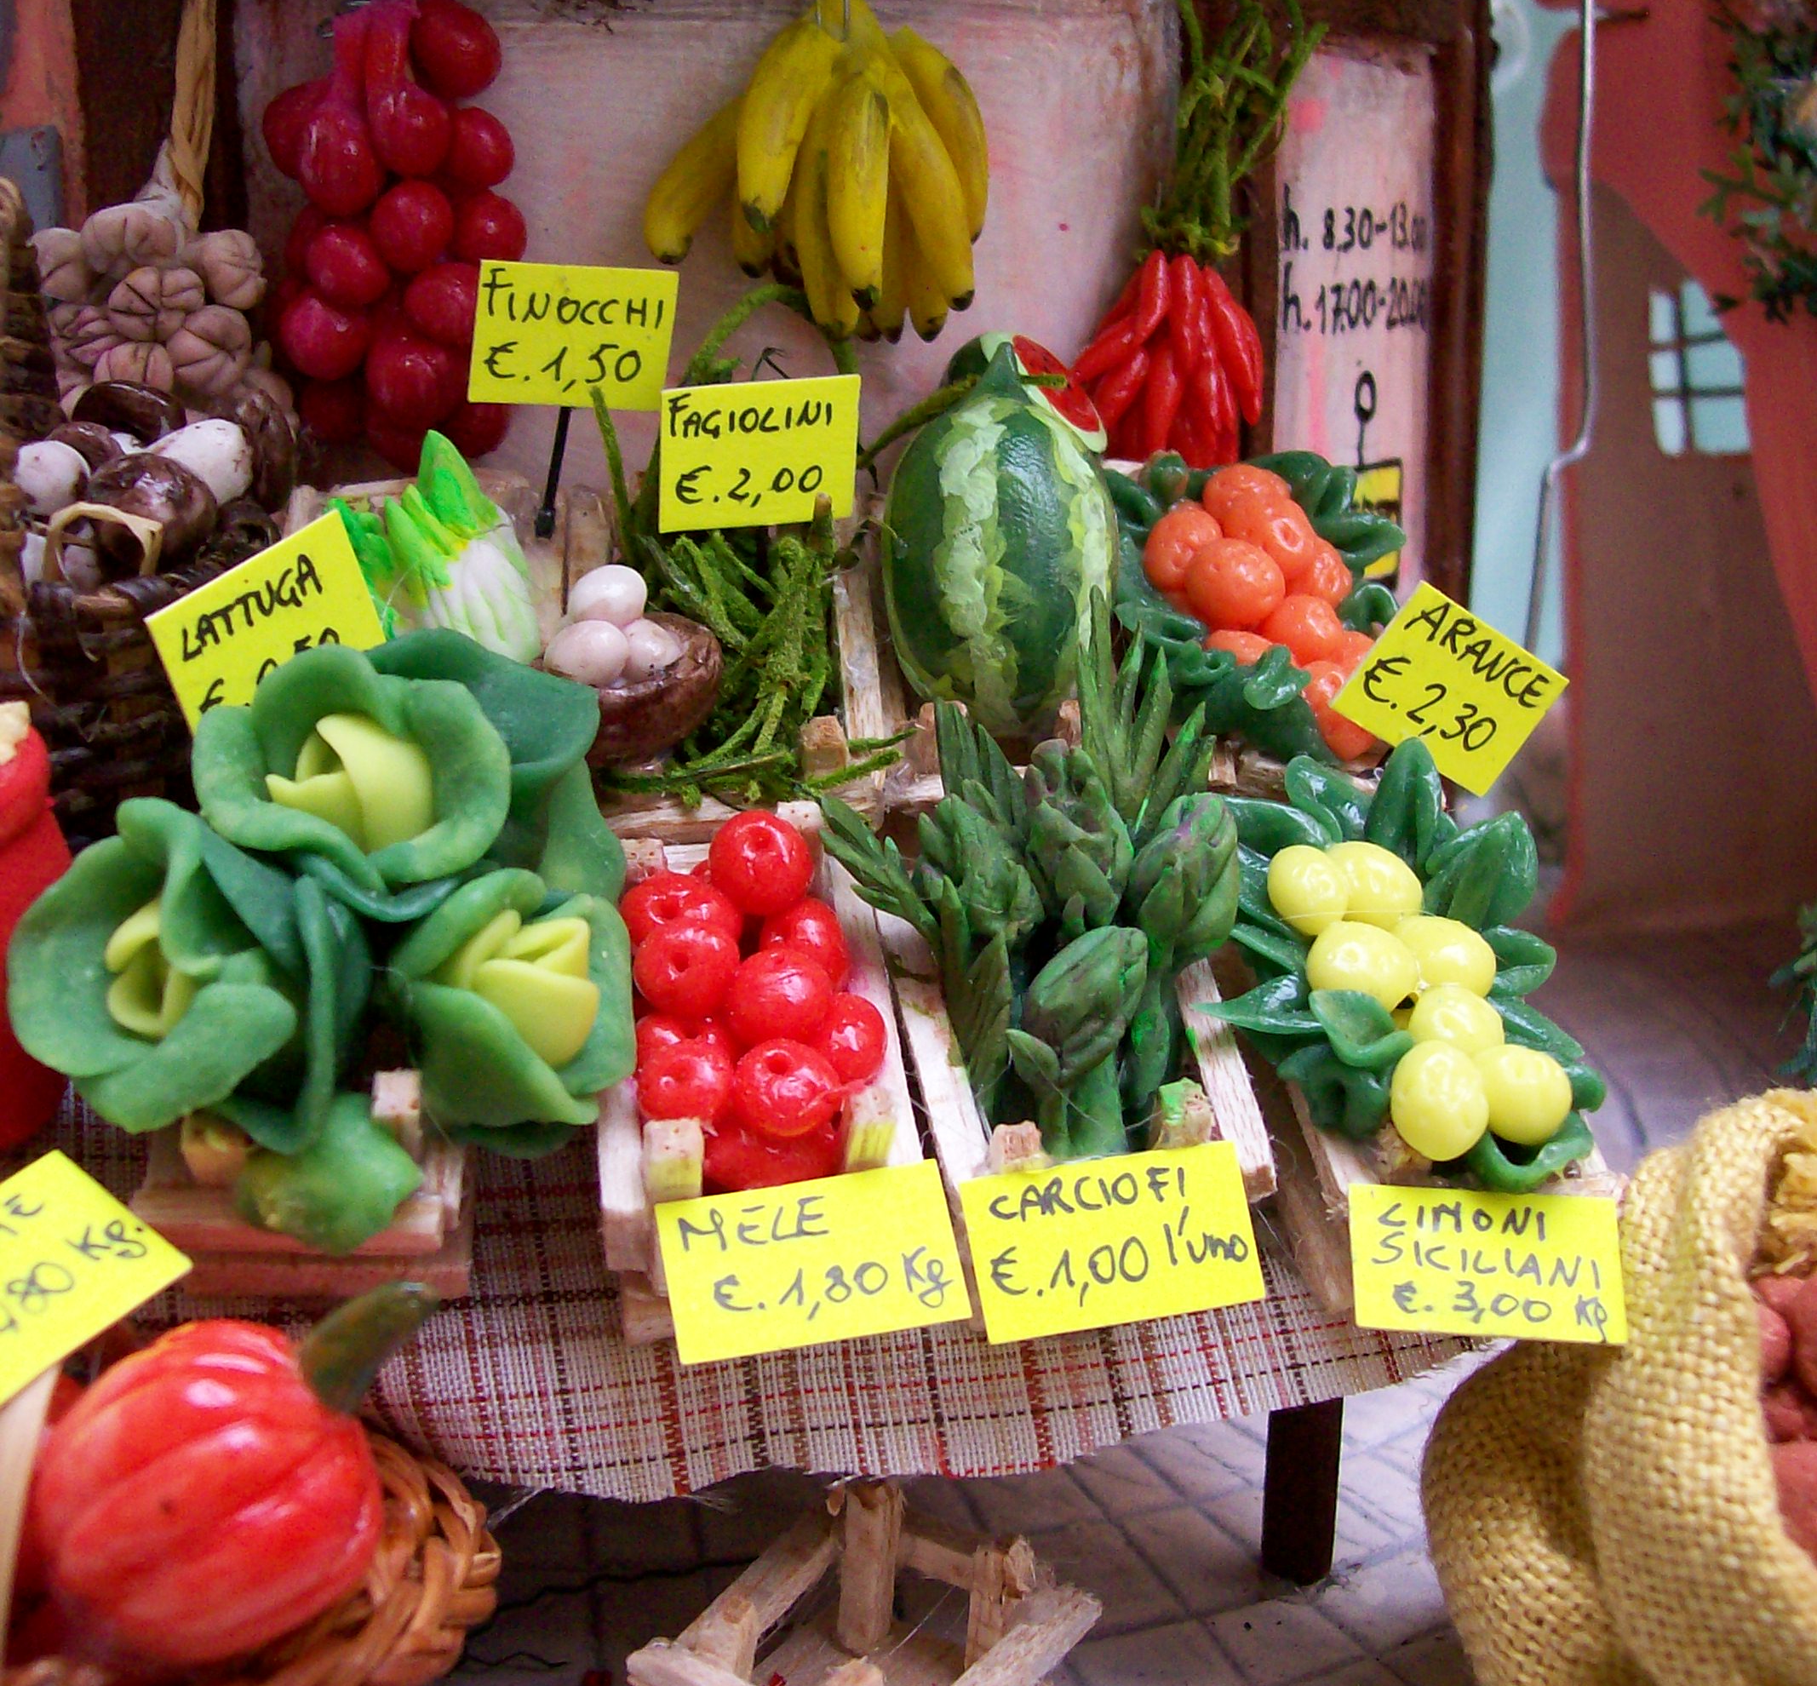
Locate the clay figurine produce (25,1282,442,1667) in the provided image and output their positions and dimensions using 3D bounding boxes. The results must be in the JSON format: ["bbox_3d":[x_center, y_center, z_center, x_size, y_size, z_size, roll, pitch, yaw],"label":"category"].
[{"bbox_3d":[-0.053,0.049,0.200,0.034,0.028,0.028,-41,16,15],"label":"clay figurine produce"}]

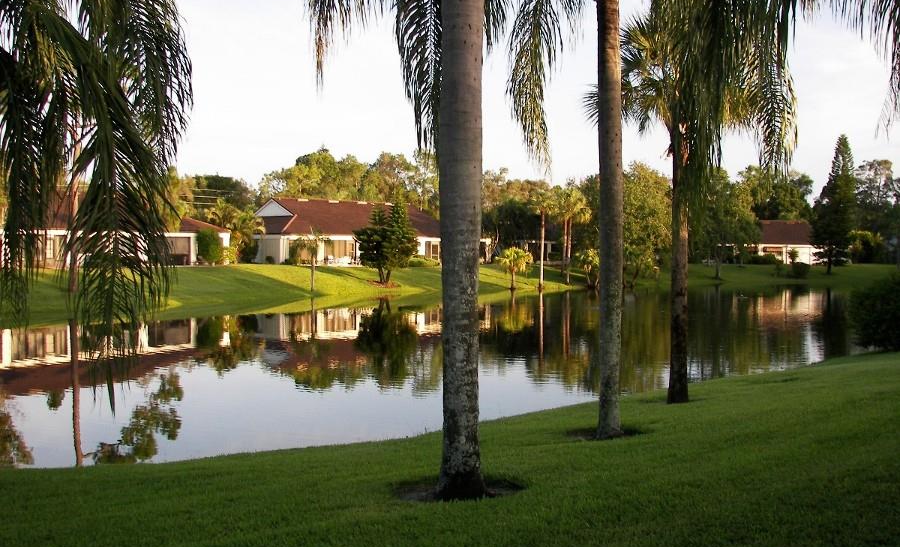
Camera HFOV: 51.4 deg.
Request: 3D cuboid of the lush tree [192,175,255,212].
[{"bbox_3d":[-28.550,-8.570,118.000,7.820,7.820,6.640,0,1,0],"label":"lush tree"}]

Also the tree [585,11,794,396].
[{"bbox_3d":[3.550,-1.060,14.300,2.990,6.100,2.990,0,1,0],"label":"tree"}]

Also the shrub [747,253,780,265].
[{"bbox_3d":[39.188,-1.875,117.000,4.250,1.500,1.800,0,1,0],"label":"shrub"}]

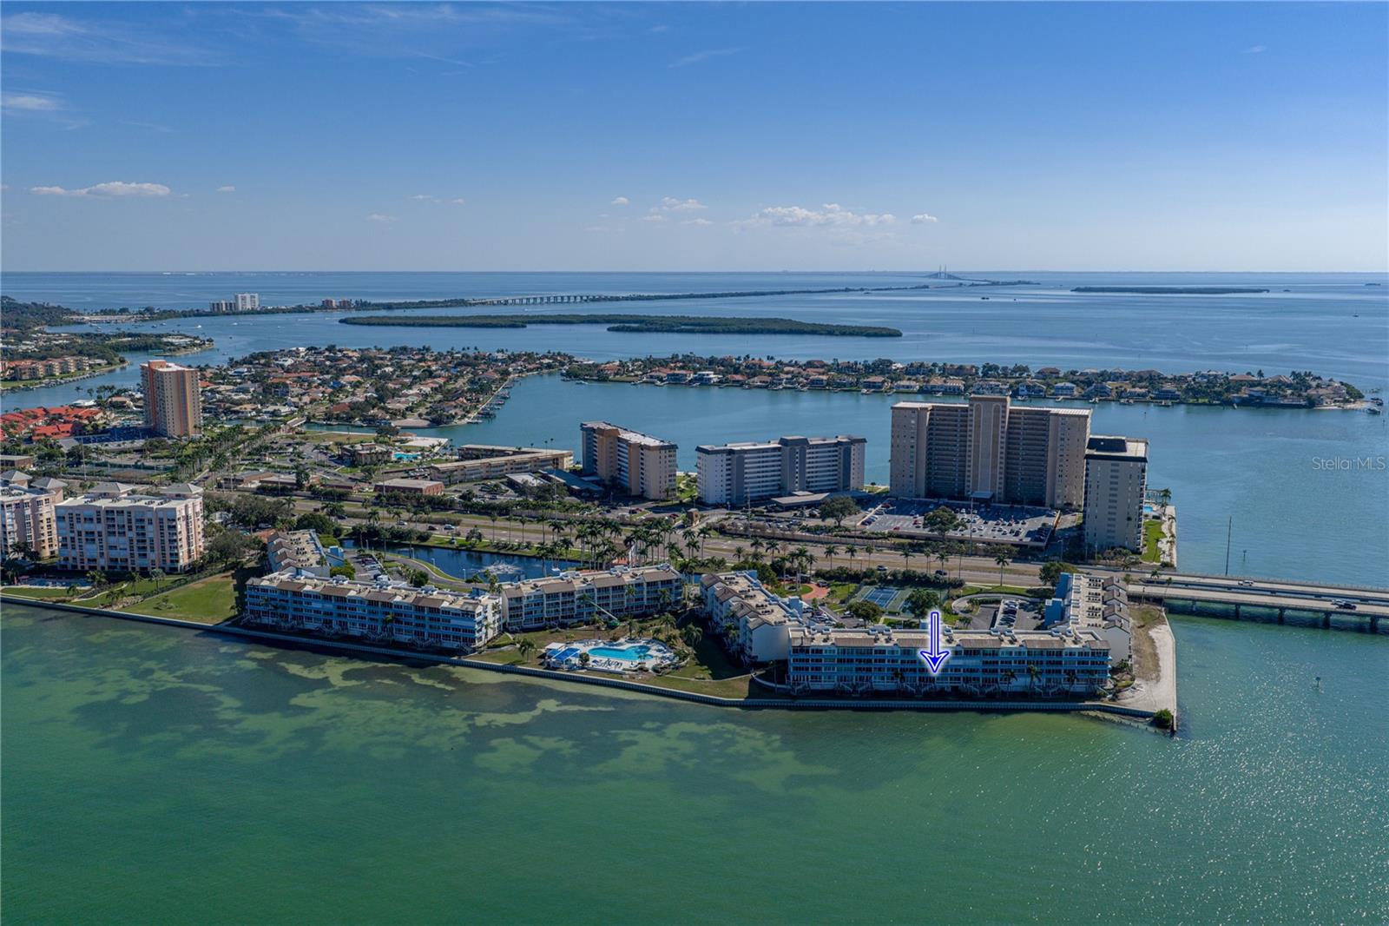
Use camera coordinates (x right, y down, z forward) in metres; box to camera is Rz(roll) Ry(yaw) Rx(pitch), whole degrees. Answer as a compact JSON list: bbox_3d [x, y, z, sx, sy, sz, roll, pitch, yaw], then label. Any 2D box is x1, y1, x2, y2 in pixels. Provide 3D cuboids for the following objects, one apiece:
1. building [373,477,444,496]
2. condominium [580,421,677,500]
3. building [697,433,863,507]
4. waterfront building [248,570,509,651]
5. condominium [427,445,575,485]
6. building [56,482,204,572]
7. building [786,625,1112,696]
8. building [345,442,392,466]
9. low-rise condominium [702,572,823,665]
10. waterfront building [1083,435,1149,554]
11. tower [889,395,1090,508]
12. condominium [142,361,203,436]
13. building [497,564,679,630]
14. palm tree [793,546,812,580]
[{"bbox_3d":[-157.000,13.364,594.305,33.000,4.800,17.600,4,11,22],"label":"building"},{"bbox_3d":[-39.440,-2.660,626.680,16.970,32.250,91.360,-6,12,-31],"label":"condominium"},{"bbox_3d":[49.120,1.690,602.910,97.850,32.250,16.970,-4,11,-23],"label":"building"},{"bbox_3d":[-110.400,49.713,370.090,89.500,13.600,16.000,3,11,18],"label":"waterfront building"},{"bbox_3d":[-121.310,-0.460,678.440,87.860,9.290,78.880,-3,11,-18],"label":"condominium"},{"bbox_3d":[-238.400,27.150,460.990,53.420,33.250,24.460,1,10,5],"label":"building"},{"bbox_3d":[76.590,60.200,331.140,95.350,14.980,15.970,0,10,1],"label":"building"},{"bbox_3d":[-215.660,-6.940,709.730,22.460,10.780,28.550,-7,12,-32],"label":"building"},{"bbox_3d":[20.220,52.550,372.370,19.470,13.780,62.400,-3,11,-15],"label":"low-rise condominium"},{"bbox_3d":[190.000,13.779,487.350,24.500,42.300,49.000,4,11,22],"label":"waterfront building"},{"bbox_3d":[155.500,-7.627,570.866,98.500,54.500,27.500,4,11,22],"label":"tower"},{"bbox_3d":[-391.000,-50.147,808.595,25.500,53.000,57.000,-8,13,-39],"label":"condominium"},{"bbox_3d":[-36.600,47.232,385.393,64.000,13.000,15.500,-4,11,-20],"label":"building"},{"bbox_3d":[41.178,39.903,416.716,6.900,16.200,6.900,0,10,0],"label":"palm tree"}]

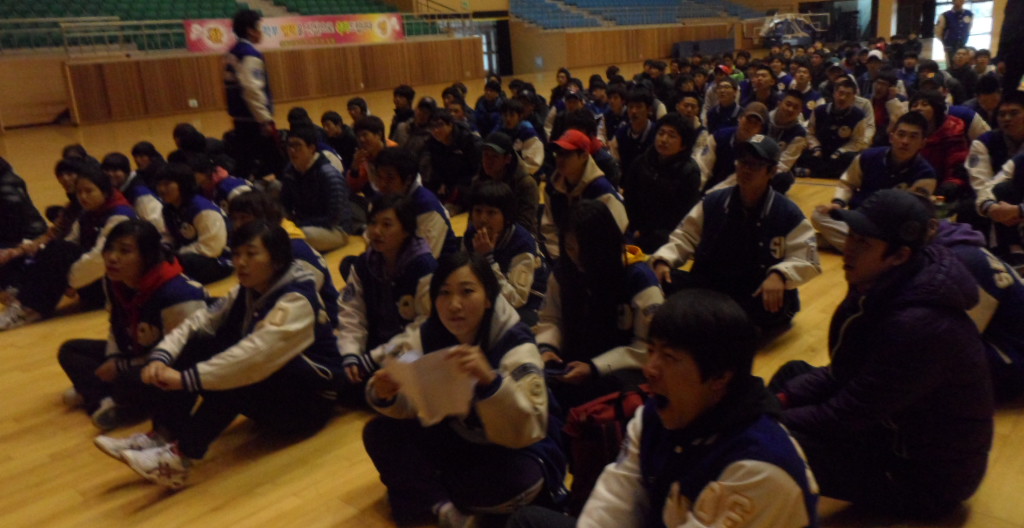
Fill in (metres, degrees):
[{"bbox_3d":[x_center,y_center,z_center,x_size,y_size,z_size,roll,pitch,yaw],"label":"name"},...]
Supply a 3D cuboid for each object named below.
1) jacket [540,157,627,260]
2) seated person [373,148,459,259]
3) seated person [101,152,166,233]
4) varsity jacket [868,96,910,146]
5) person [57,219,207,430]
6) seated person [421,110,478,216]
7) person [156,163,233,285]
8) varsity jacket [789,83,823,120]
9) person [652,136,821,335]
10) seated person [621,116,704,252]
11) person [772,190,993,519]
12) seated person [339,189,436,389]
[{"bbox_3d":[0.360,-0.225,4.243,0.550,0.610,0.450,8,20,33],"label":"jacket"},{"bbox_3d":[-0.642,-0.191,4.251,0.620,0.850,0.680,9,21,39],"label":"seated person"},{"bbox_3d":[-2.803,-0.431,5.650,0.580,0.800,0.600,3,17,25],"label":"seated person"},{"bbox_3d":[3.764,-1.477,7.813,0.520,0.560,0.450,5,18,29],"label":"varsity jacket"},{"bbox_3d":[-1.515,0.188,3.120,0.600,0.800,0.600,3,17,23],"label":"person"},{"bbox_3d":[-0.537,-0.874,6.500,0.580,0.830,0.650,8,20,36],"label":"seated person"},{"bbox_3d":[-2.043,-0.193,4.688,0.570,0.800,0.660,9,21,39],"label":"person"},{"bbox_3d":[3.370,-1.787,8.920,0.550,0.600,0.430,6,19,29],"label":"varsity jacket"},{"bbox_3d":[1.069,-0.163,3.613,0.780,0.840,0.700,2,17,19],"label":"person"},{"bbox_3d":[0.965,-0.462,4.762,0.660,0.880,0.700,7,19,35],"label":"seated person"},{"bbox_3d":[1.049,0.202,2.302,0.700,0.860,0.620,-2,16,6],"label":"person"},{"bbox_3d":[-0.496,0.116,3.091,0.600,0.790,0.640,5,18,29],"label":"seated person"}]

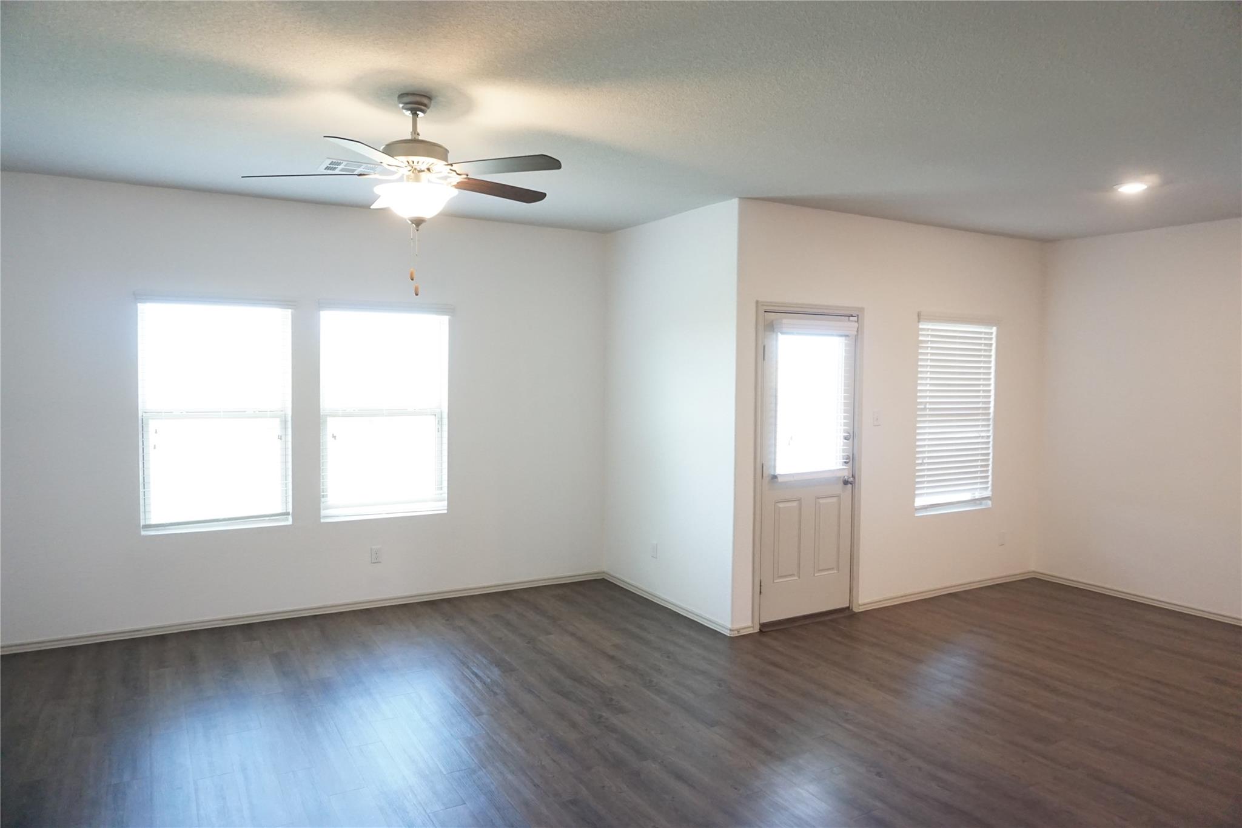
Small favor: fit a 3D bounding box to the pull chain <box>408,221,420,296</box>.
[{"bbox_3d":[-0.820,-0.615,3.287,0.045,0.287,0.035,0,3,-14],"label":"pull chain"}]

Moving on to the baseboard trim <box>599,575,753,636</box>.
[{"bbox_3d":[0.353,1.331,6.015,0.188,0.060,1.679,-1,4,-30],"label":"baseboard trim"}]

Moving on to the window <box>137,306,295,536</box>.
[{"bbox_3d":[-2.536,0.005,5.218,0.890,1.435,0.070,-1,4,-30],"label":"window"}]

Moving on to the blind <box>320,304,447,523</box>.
[{"bbox_3d":[-1.628,-0.015,5.748,0.895,1.435,0.070,-1,4,-30],"label":"blind"}]

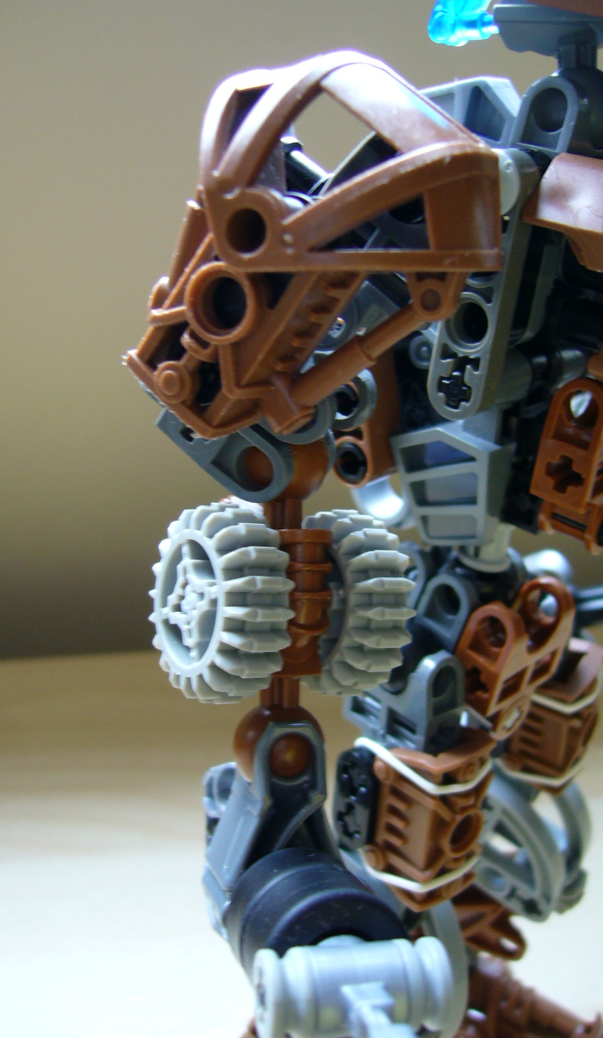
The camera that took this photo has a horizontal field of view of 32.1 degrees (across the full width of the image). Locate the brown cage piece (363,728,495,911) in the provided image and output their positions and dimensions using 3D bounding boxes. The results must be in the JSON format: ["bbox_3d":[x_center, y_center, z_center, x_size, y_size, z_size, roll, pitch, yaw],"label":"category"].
[{"bbox_3d":[0.019,0.043,0.156,0.012,0.024,0.013,-13,27,-38],"label":"brown cage piece"}]

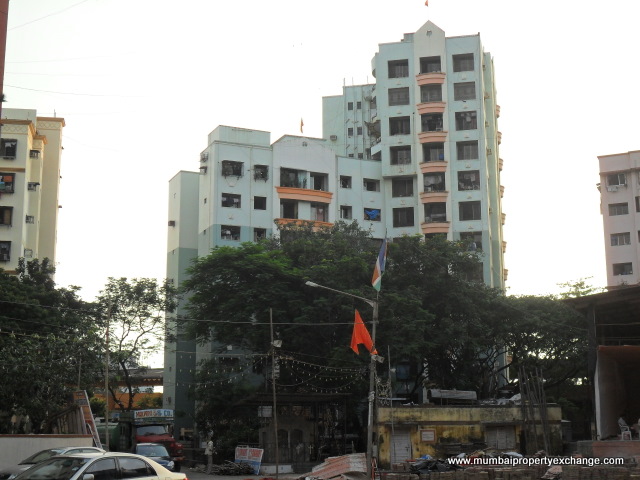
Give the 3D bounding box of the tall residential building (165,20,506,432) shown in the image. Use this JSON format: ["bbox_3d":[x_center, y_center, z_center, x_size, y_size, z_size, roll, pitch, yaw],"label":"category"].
[{"bbox_3d":[1.400,0.083,97.238,34.000,40.600,20.000,0,-11,-2],"label":"tall residential building"}]

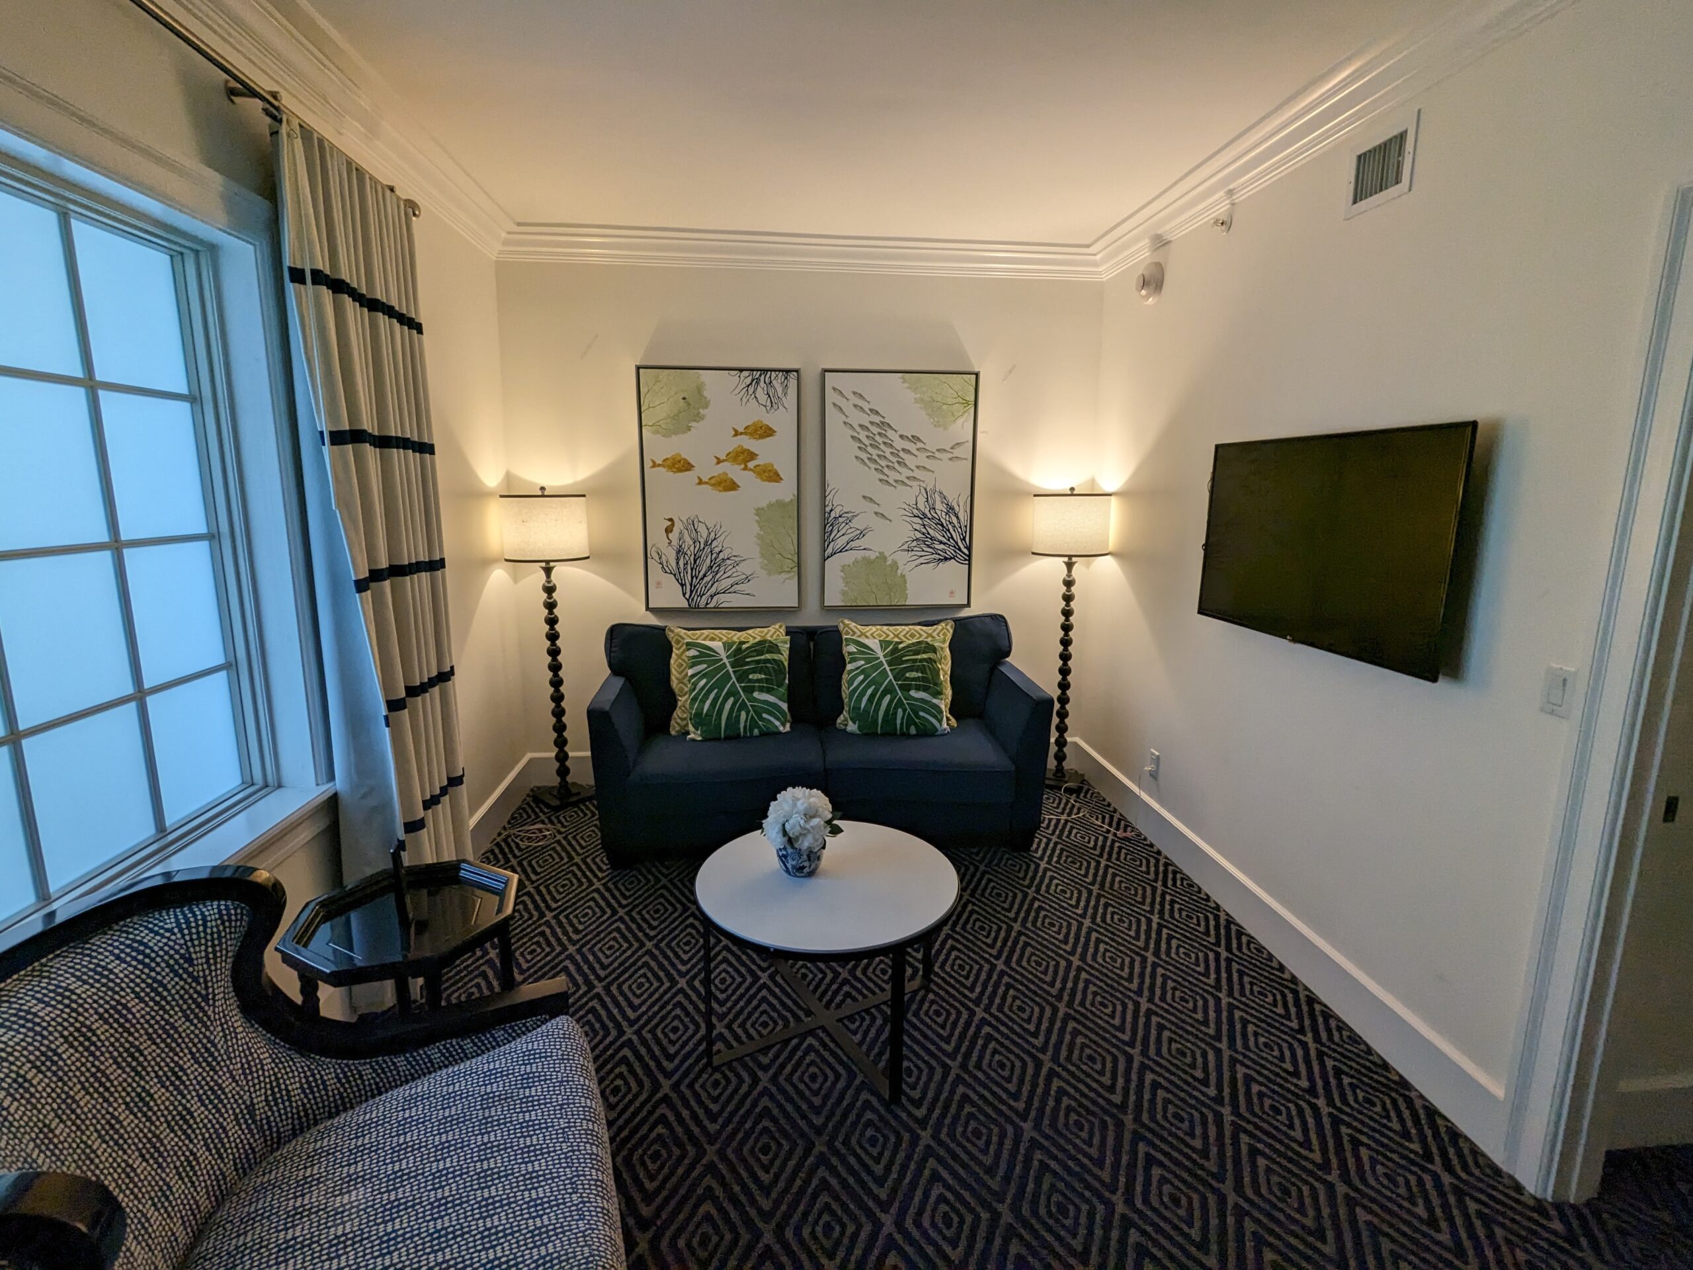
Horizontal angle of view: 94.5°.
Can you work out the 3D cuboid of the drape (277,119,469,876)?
[{"bbox_3d":[-1.439,-0.133,2.474,0.160,2.480,0.774,-1,11,-6],"label":"drape"}]

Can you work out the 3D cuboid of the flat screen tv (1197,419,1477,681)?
[{"bbox_3d":[1.451,-0.293,2.430,0.060,0.631,1.099,-1,11,-6],"label":"flat screen tv"}]

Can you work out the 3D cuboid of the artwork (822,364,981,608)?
[{"bbox_3d":[0.275,-0.745,4.089,0.801,1.209,0.045,-1,11,-6],"label":"artwork"}]

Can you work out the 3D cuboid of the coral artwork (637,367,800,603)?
[{"bbox_3d":[-0.637,-0.732,4.014,0.796,1.217,0.051,-1,11,-6],"label":"coral artwork"}]

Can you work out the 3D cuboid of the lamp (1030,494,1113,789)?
[{"bbox_3d":[1.168,0.031,4.165,0.402,1.595,0.402,-1,11,-6],"label":"lamp"}]

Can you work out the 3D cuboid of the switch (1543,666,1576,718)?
[{"bbox_3d":[1.574,0.126,1.732,0.010,0.115,0.071,-1,11,-6],"label":"switch"}]

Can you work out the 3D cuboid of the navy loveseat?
[{"bbox_3d":[-0.121,0.422,3.692,1.935,0.956,0.908,-1,11,-6],"label":"navy loveseat"}]

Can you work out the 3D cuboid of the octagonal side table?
[{"bbox_3d":[-1.056,0.950,1.946,0.478,0.587,0.478,-3,11,-16],"label":"octagonal side table"}]

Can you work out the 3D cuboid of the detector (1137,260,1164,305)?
[{"bbox_3d":[1.353,-1.583,3.518,0.077,0.169,0.169,-1,11,-6],"label":"detector"}]

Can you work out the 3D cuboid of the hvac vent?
[{"bbox_3d":[1.504,-1.326,2.215,0.020,0.216,0.256,-1,11,-6],"label":"hvac vent"}]

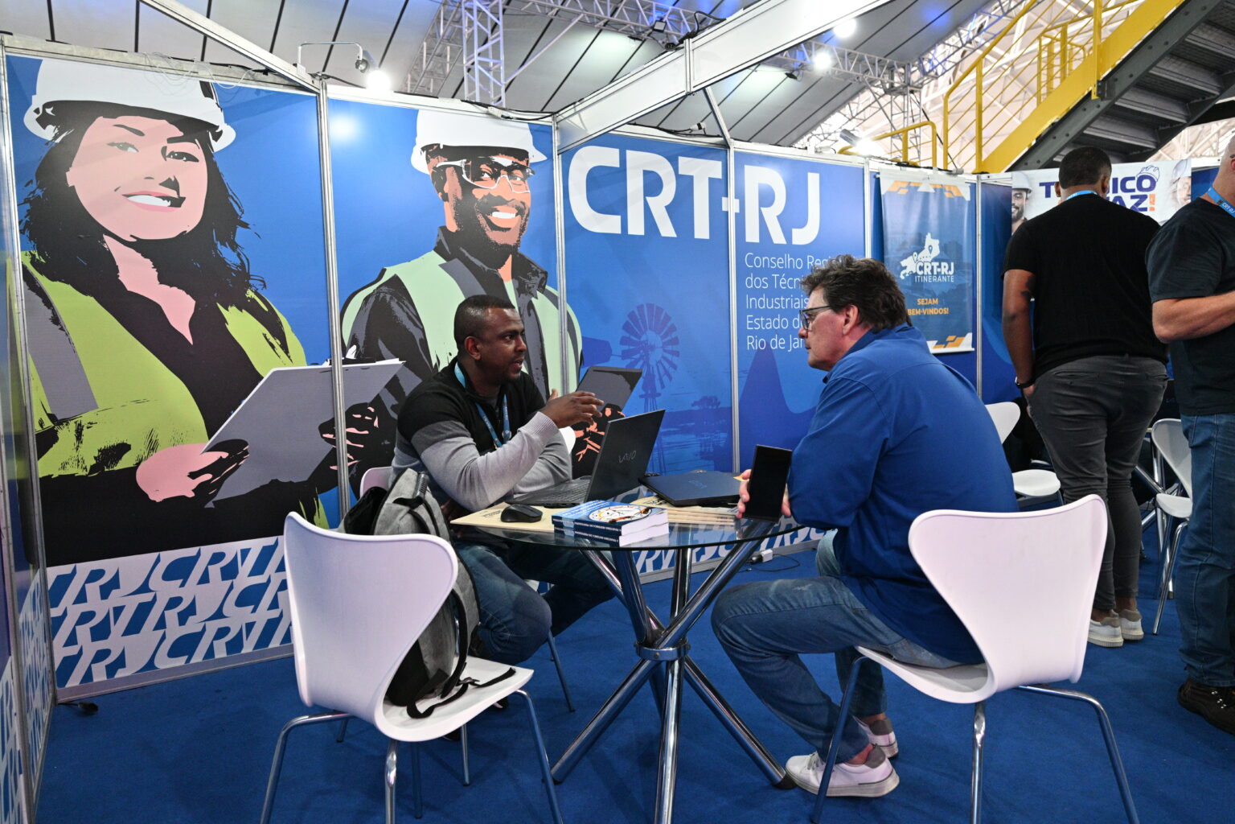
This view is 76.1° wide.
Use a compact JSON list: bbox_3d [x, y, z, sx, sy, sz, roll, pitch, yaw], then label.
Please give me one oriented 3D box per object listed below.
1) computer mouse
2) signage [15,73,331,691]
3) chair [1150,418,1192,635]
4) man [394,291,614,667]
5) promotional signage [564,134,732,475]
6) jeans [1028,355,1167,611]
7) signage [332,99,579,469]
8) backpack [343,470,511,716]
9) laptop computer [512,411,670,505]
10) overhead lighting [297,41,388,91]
[{"bbox_3d":[-0.223,0.240,1.876,0.099,0.037,0.061,0,4,20],"label":"computer mouse"},{"bbox_3d":[-1.523,-0.143,2.849,0.950,2.090,0.040,-4,4,-30],"label":"signage"},{"bbox_3d":[2.360,0.421,3.084,0.500,0.815,0.520,0,4,26],"label":"chair"},{"bbox_3d":[-0.354,0.317,2.263,0.740,1.300,0.580,1,5,34],"label":"man"},{"bbox_3d":[0.184,-0.259,3.821,0.950,2.090,0.040,-4,4,-30],"label":"promotional signage"},{"bbox_3d":[1.792,0.256,2.969,0.430,0.950,0.320,-1,4,6],"label":"jeans"},{"bbox_3d":[-0.669,-0.201,3.335,0.950,2.090,0.040,-4,4,-30],"label":"signage"},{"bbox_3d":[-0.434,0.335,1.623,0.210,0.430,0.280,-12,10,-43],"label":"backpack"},{"bbox_3d":[-0.079,0.109,2.084,0.307,0.220,0.345,0,4,26],"label":"laptop computer"},{"bbox_3d":[-1.008,-1.266,2.865,0.350,0.190,0.090,-1,4,15],"label":"overhead lighting"}]

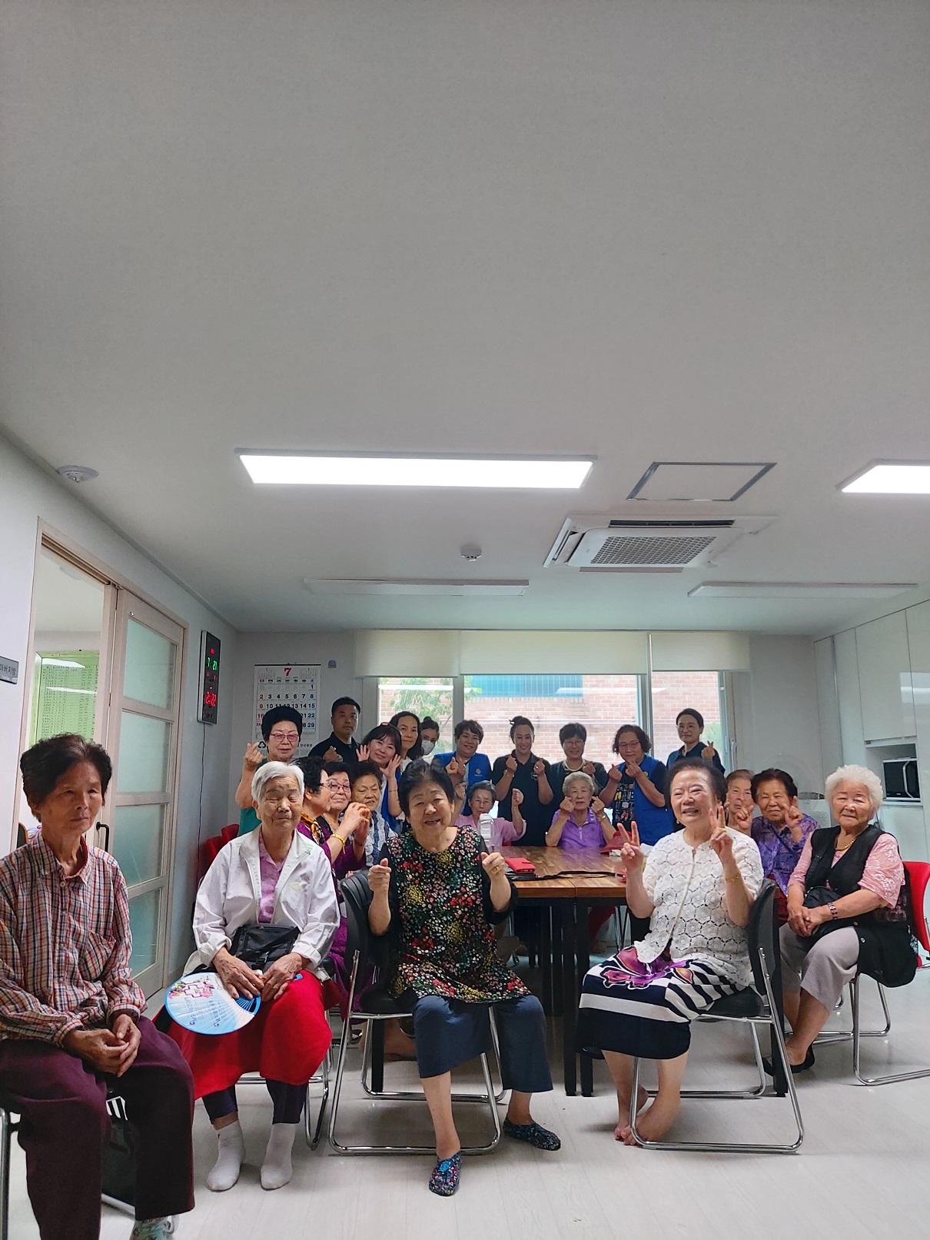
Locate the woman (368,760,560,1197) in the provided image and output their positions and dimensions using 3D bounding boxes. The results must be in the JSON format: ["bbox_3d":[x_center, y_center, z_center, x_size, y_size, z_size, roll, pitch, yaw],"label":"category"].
[{"bbox_3d":[-0.017,1.052,2.888,0.600,1.200,0.680,3,-11,-13],"label":"woman"}]

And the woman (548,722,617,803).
[{"bbox_3d":[0.840,1.506,6.283,0.460,1.565,0.330,-1,-10,3],"label":"woman"}]

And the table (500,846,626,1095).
[{"bbox_3d":[0.444,1.599,4.502,1.541,0.738,2.329,0,-10,1],"label":"table"}]

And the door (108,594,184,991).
[{"bbox_3d":[-1.682,0.953,4.661,0.038,2.045,1.120,1,-11,-3],"label":"door"}]

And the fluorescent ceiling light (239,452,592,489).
[{"bbox_3d":[-0.174,-0.571,3.363,1.295,0.030,0.320,0,-10,-3],"label":"fluorescent ceiling light"}]

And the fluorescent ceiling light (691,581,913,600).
[{"bbox_3d":[2.026,-0.167,5.392,1.285,0.025,0.315,1,-11,-3],"label":"fluorescent ceiling light"}]

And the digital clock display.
[{"bbox_3d":[-1.698,0.400,5.966,0.045,0.585,0.420,0,-10,-3],"label":"digital clock display"}]

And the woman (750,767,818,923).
[{"bbox_3d":[1.480,1.286,4.127,0.520,1.200,0.700,-5,-12,25],"label":"woman"}]

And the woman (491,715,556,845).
[{"bbox_3d":[0.404,1.459,6.081,0.460,1.580,0.350,0,-11,0],"label":"woman"}]

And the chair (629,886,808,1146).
[{"bbox_3d":[0.803,1.314,3.107,0.530,0.790,0.510,-1,-10,4],"label":"chair"}]

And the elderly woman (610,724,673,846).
[{"bbox_3d":[1.213,1.475,6.024,0.480,1.530,0.360,-1,-11,5],"label":"elderly woman"}]

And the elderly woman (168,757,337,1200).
[{"bbox_3d":[-0.688,1.085,3.001,0.550,1.210,0.770,1,-11,-6],"label":"elderly woman"}]

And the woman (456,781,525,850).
[{"bbox_3d":[0.194,1.645,5.898,0.500,1.155,0.680,0,-10,-3],"label":"woman"}]

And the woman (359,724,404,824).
[{"bbox_3d":[-0.484,1.330,5.075,0.450,1.480,0.380,1,-11,-9],"label":"woman"}]

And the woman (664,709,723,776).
[{"bbox_3d":[1.595,1.442,6.171,0.450,1.650,0.320,-2,-11,9],"label":"woman"}]

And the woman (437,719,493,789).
[{"bbox_3d":[-0.004,1.465,6.091,0.450,1.570,0.330,0,-11,0],"label":"woman"}]

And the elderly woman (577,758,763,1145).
[{"bbox_3d":[0.704,1.068,2.980,0.540,1.200,0.760,-8,-13,37],"label":"elderly woman"}]

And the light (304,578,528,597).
[{"bbox_3d":[-0.283,-0.190,5.286,1.288,0.025,0.315,1,-11,-3],"label":"light"}]

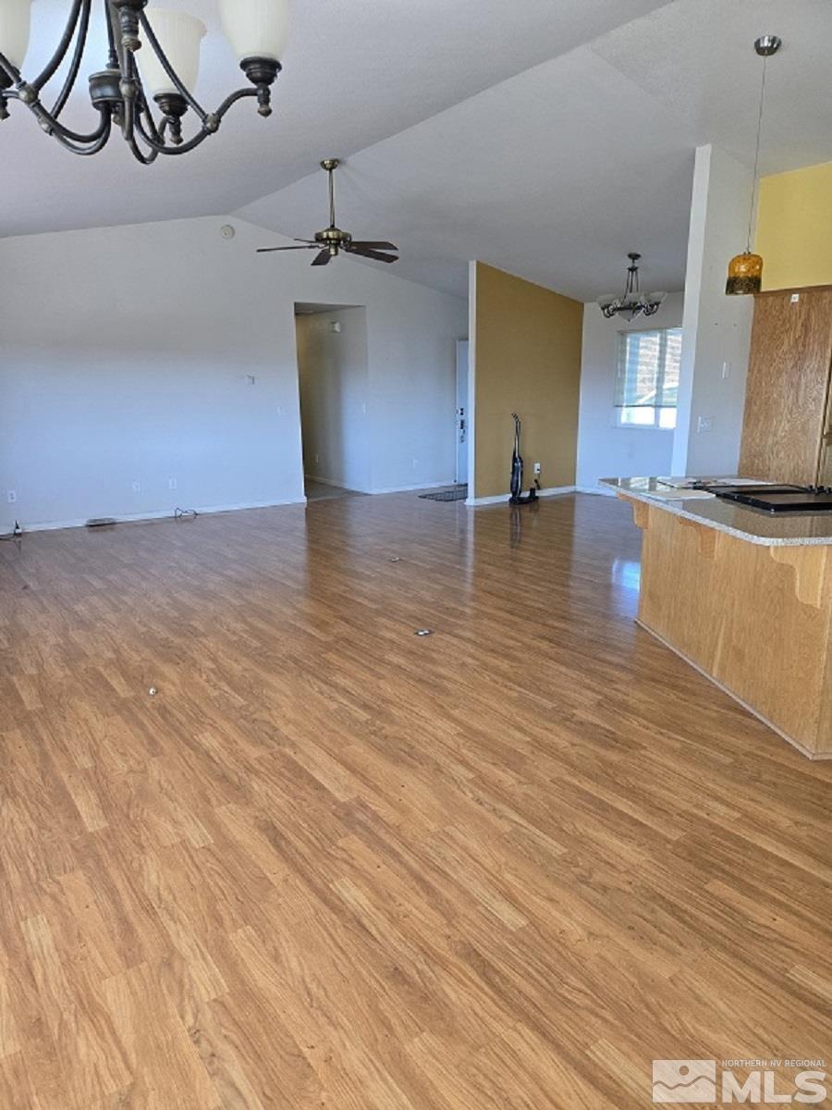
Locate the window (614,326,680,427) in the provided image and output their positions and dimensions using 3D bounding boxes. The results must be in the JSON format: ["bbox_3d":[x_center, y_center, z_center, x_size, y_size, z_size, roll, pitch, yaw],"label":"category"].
[{"bbox_3d":[2.916,-2.097,8.839,0.128,1.164,1.183,-10,16,-35],"label":"window"}]

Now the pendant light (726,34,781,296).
[{"bbox_3d":[1.828,-2.069,3.980,0.187,1.267,0.187,-10,16,-35],"label":"pendant light"}]

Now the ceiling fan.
[{"bbox_3d":[-0.729,-2.982,6.416,1.322,0.759,1.322,-10,16,-35],"label":"ceiling fan"}]

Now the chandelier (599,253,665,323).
[{"bbox_3d":[2.206,-2.712,7.506,0.700,0.646,0.700,-10,16,-35],"label":"chandelier"}]

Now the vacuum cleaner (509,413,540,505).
[{"bbox_3d":[1.319,-1.186,9.060,0.335,1.095,0.227,-10,16,-35],"label":"vacuum cleaner"}]

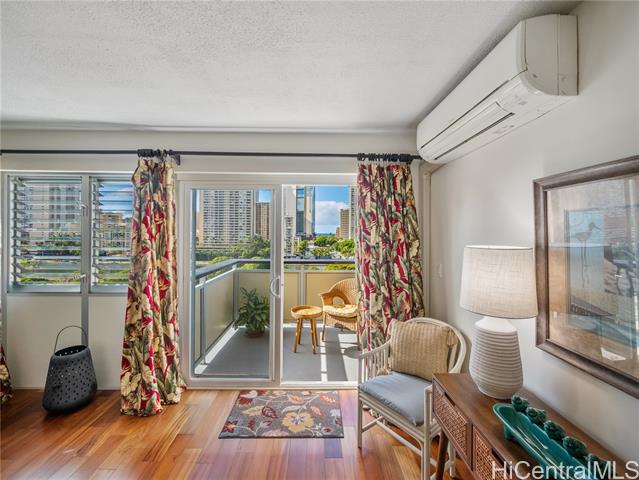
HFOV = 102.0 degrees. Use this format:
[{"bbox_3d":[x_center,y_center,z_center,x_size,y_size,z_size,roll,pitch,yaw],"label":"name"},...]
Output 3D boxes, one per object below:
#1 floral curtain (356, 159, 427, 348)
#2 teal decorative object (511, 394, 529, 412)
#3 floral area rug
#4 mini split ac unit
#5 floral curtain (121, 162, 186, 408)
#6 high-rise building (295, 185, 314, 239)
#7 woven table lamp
[{"bbox_3d":[0.627,0.360,2.278,0.620,2.150,0.280,0,1,-2],"label":"floral curtain"},{"bbox_3d":[0.932,0.756,1.206,0.066,0.066,0.062,0,1,-2],"label":"teal decorative object"},{"bbox_3d":[-0.273,1.433,2.165,0.930,0.012,0.580,0,1,-2],"label":"floral area rug"},{"bbox_3d":[0.985,-0.813,1.673,0.255,0.338,1.100,0,1,-2],"label":"mini split ac unit"},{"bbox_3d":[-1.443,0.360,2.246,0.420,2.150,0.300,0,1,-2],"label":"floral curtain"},{"bbox_3d":[-20.001,-35.702,348.854,26.000,90.000,24.000,0,1,-2],"label":"high-rise building"},{"bbox_3d":[0.936,0.415,1.358,0.332,0.742,0.332,0,1,-2],"label":"woven table lamp"}]

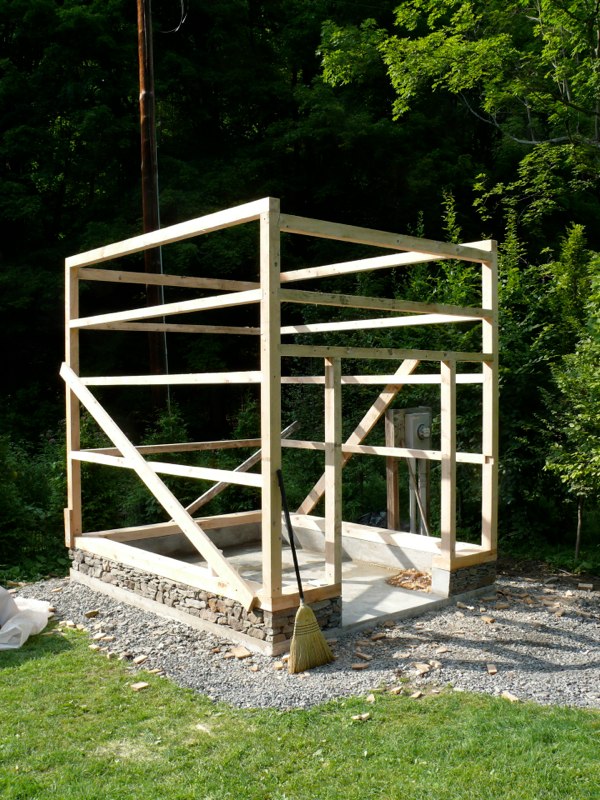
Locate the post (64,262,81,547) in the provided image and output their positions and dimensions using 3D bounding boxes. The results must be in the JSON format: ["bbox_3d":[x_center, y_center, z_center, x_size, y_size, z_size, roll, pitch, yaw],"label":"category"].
[{"bbox_3d":[-2.211,0.010,7.923,0.093,2.725,0.093,-1,1,-41],"label":"post"}]

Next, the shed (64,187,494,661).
[{"bbox_3d":[-0.268,0.168,7.570,2.604,3.134,3.200,-1,1,-41],"label":"shed"}]

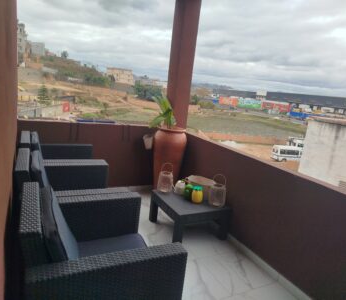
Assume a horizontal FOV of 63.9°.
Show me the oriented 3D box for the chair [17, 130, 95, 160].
[{"bbox_3d":[-1.132,0.255,2.808,0.699,0.790,0.745,0,15,-27],"label":"chair"}]

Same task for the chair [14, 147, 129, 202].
[{"bbox_3d":[-0.809,0.438,2.167,0.699,0.790,0.745,0,14,-26],"label":"chair"}]

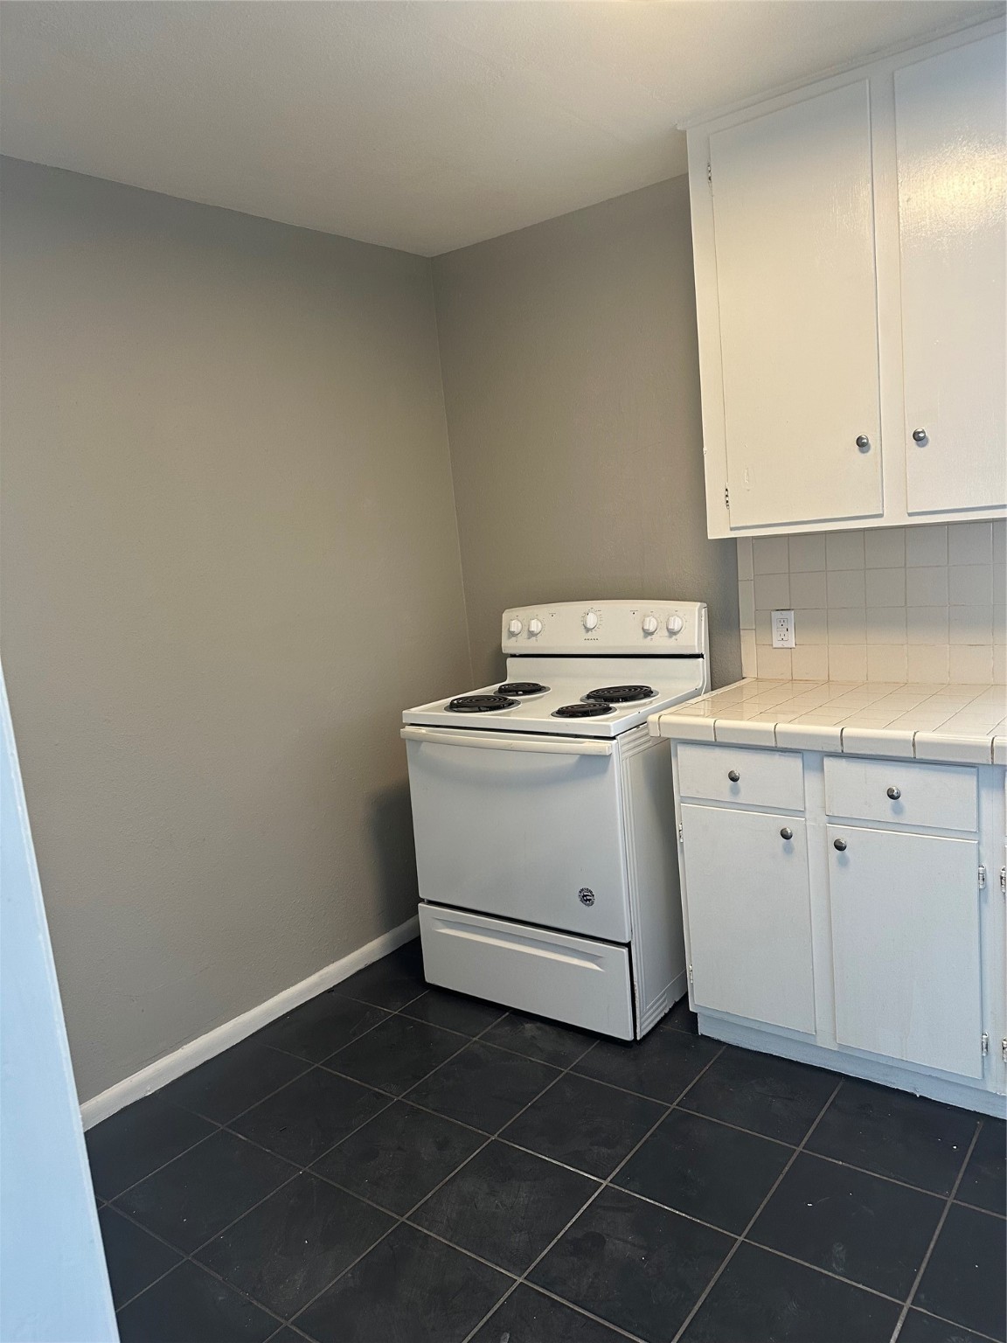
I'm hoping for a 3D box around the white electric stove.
[{"bbox_3d":[0.193,0.399,2.932,0.757,1.185,0.662,1,10,38],"label":"white electric stove"}]

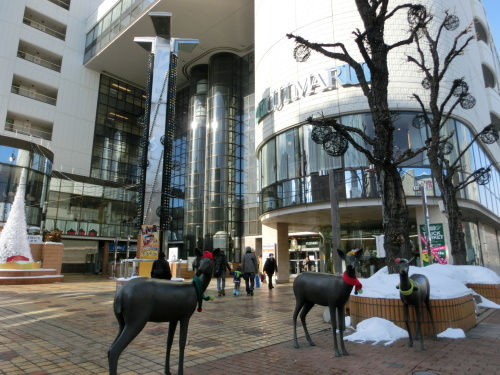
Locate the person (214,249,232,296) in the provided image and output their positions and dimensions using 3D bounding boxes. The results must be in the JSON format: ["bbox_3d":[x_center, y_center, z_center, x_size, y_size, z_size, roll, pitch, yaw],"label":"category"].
[{"bbox_3d":[-0.966,3.075,12.584,0.580,1.640,0.450,0,-13,0],"label":"person"}]

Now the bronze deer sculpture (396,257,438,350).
[{"bbox_3d":[2.701,1.823,5.616,0.400,1.350,1.120,-9,-16,36],"label":"bronze deer sculpture"}]

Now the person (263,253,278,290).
[{"bbox_3d":[0.936,3.767,15.626,0.600,1.570,0.420,1,-13,-6],"label":"person"}]

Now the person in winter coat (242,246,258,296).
[{"bbox_3d":[0.018,3.063,12.679,0.560,1.720,0.420,0,-13,0],"label":"person in winter coat"}]

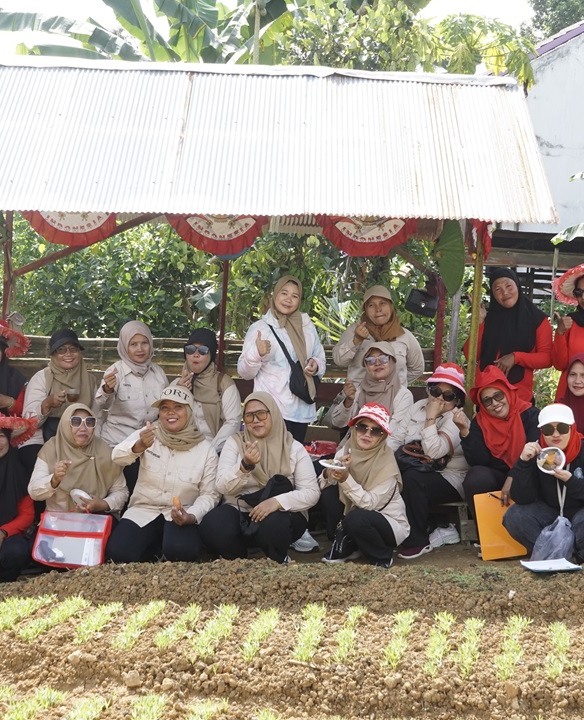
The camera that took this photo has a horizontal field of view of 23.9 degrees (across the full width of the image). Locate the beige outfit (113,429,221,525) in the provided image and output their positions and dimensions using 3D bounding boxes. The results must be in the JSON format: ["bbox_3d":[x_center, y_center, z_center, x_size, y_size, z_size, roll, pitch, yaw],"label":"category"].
[{"bbox_3d":[-0.651,0.605,7.100,0.540,0.520,0.360,1,3,9],"label":"beige outfit"}]

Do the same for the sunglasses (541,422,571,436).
[{"bbox_3d":[1.391,0.366,7.270,0.150,0.056,0.140,-4,2,10],"label":"sunglasses"}]

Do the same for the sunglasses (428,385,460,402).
[{"bbox_3d":[0.834,0.191,7.620,0.155,0.060,0.130,24,3,8],"label":"sunglasses"}]

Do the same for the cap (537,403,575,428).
[{"bbox_3d":[1.333,0.285,6.970,0.180,0.140,0.250,0,4,11],"label":"cap"}]

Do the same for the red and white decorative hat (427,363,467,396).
[{"bbox_3d":[0.868,0.110,7.750,0.230,0.170,0.250,9,6,6],"label":"red and white decorative hat"}]

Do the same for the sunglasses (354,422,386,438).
[{"bbox_3d":[0.411,0.369,7.270,0.145,0.050,0.140,15,2,10],"label":"sunglasses"}]

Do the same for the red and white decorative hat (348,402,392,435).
[{"bbox_3d":[0.418,0.309,7.300,0.240,0.150,0.250,15,0,10],"label":"red and white decorative hat"}]

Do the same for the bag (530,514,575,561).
[{"bbox_3d":[1.350,0.920,7.150,0.225,0.235,0.170,2,2,11],"label":"bag"}]

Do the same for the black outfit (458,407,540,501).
[{"bbox_3d":[1.171,0.514,7.750,0.450,0.530,0.350,0,3,7],"label":"black outfit"}]

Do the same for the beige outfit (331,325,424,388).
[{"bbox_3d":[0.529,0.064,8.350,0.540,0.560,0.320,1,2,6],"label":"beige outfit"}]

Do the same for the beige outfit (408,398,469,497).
[{"bbox_3d":[0.801,0.483,7.700,0.430,0.550,0.360,1,3,24],"label":"beige outfit"}]

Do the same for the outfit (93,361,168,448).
[{"bbox_3d":[-0.931,0.263,7.980,0.450,0.530,0.300,1,2,-9],"label":"outfit"}]

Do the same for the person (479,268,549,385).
[{"bbox_3d":[1.370,0.216,8.650,0.520,1.580,0.360,2,3,12],"label":"person"}]

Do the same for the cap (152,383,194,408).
[{"bbox_3d":[-0.602,0.182,6.980,0.180,0.140,0.250,6,-2,25],"label":"cap"}]

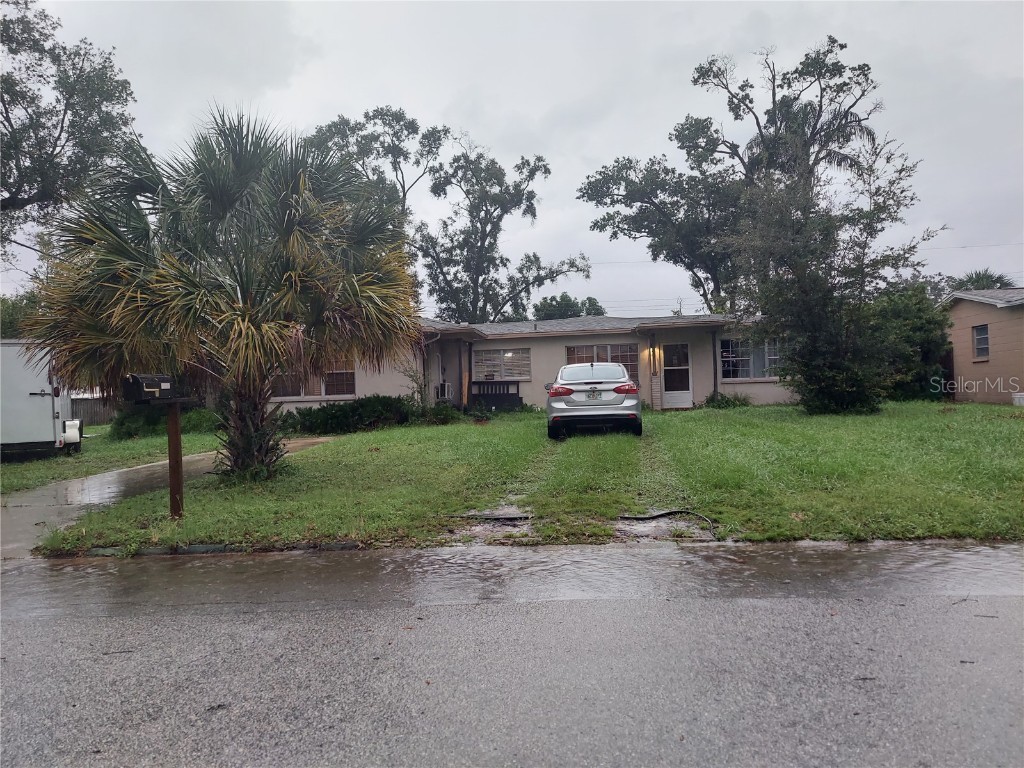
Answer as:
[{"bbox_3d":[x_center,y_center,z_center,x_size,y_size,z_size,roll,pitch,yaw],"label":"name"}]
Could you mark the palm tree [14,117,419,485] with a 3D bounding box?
[{"bbox_3d":[-3.680,-1.210,9.478,5.000,4.850,4.800,-2,1,6],"label":"palm tree"}]

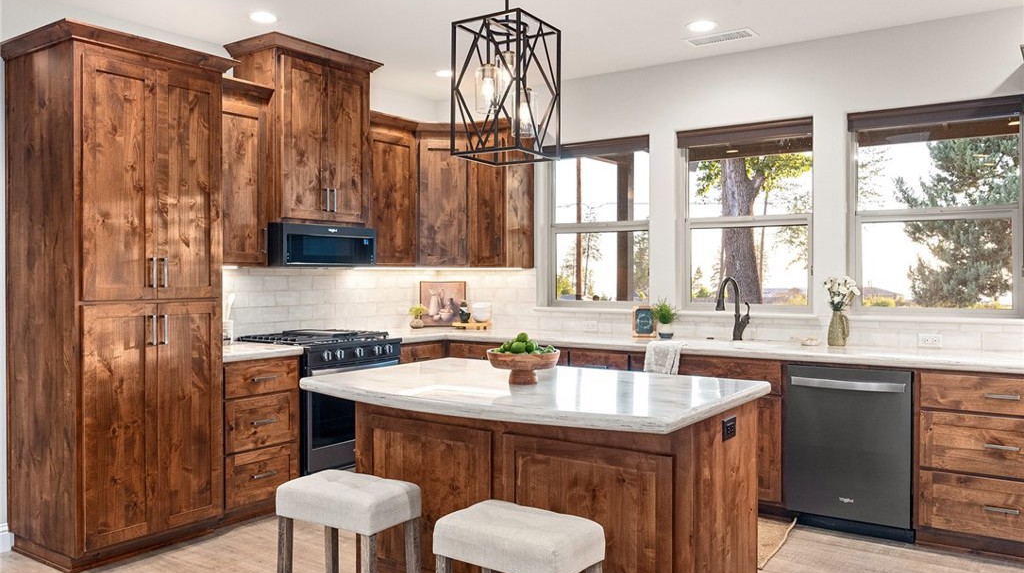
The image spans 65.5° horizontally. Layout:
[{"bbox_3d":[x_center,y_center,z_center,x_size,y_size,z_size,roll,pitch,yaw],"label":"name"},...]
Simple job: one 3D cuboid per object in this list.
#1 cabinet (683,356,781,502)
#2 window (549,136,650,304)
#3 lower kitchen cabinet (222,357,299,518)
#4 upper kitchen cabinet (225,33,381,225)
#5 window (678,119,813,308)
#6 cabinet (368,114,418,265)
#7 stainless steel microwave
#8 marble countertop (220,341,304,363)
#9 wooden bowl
[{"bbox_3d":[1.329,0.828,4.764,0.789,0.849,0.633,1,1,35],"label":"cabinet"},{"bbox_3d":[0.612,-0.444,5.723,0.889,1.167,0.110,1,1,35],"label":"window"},{"bbox_3d":[-1.603,0.818,4.517,0.643,0.854,0.497,1,1,35],"label":"lower kitchen cabinet"},{"bbox_3d":[-1.299,-0.935,5.086,0.437,1.075,0.864,1,1,35],"label":"upper kitchen cabinet"},{"bbox_3d":[1.494,-0.435,5.103,0.872,1.167,0.110,1,1,35],"label":"window"},{"bbox_3d":[-0.956,-0.659,5.635,0.372,1.030,0.523,1,1,35],"label":"cabinet"},{"bbox_3d":[-1.300,-0.249,5.087,0.458,0.255,0.758,1,1,35],"label":"stainless steel microwave"},{"bbox_3d":[-1.598,0.372,4.526,0.644,0.038,0.498,1,1,35],"label":"marble countertop"},{"bbox_3d":[0.044,0.312,3.077,0.284,0.125,0.284,0,1,0],"label":"wooden bowl"}]

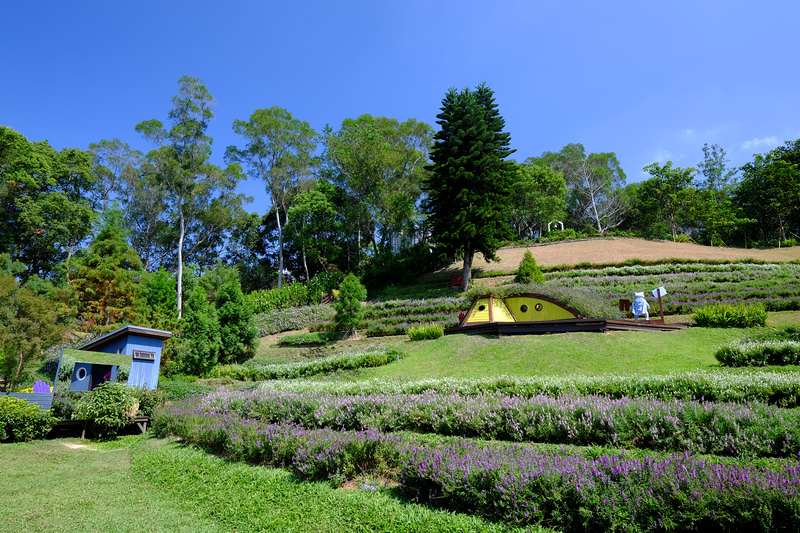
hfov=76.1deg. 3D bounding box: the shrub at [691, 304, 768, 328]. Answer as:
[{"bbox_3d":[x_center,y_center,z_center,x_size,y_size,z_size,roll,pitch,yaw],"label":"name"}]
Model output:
[{"bbox_3d":[14.612,2.163,22.592,3.120,1.150,1.500,0,-13,0],"label":"shrub"}]

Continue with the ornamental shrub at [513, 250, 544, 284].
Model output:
[{"bbox_3d":[7.992,0.146,31.782,1.990,2.360,1.990,0,-13,0],"label":"ornamental shrub"}]

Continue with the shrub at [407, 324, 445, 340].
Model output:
[{"bbox_3d":[1.285,3.262,25.258,1.930,0.880,1.160,0,-5,0],"label":"shrub"}]

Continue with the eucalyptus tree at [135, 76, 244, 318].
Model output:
[{"bbox_3d":[-12.735,-4.329,31.226,6.220,15.170,5.910,2,-6,-23],"label":"eucalyptus tree"}]

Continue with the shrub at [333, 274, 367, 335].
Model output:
[{"bbox_3d":[-2.541,1.966,25.717,1.630,3.200,1.630,0,-13,0],"label":"shrub"}]

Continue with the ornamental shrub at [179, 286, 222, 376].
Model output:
[{"bbox_3d":[-7.201,2.349,18.444,1.460,3.310,1.460,0,-13,0],"label":"ornamental shrub"}]

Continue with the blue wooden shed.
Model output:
[{"bbox_3d":[-8.883,3.207,16.212,1.910,2.400,2.140,-2,-13,10],"label":"blue wooden shed"}]

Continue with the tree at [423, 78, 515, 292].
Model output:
[{"bbox_3d":[4.293,-5.108,31.808,5.550,13.210,5.550,-1,-6,8],"label":"tree"}]

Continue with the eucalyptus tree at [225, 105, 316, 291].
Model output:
[{"bbox_3d":[-9.942,-5.453,39.232,6.710,15.110,6.710,0,-13,0],"label":"eucalyptus tree"}]

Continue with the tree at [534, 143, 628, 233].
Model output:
[{"bbox_3d":[18.753,-8.163,53.204,9.230,9.770,8.300,-2,-6,20],"label":"tree"}]

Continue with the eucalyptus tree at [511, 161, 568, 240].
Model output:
[{"bbox_3d":[13.833,-6.665,51.771,5.970,7.940,5.670,-1,-6,15],"label":"eucalyptus tree"}]

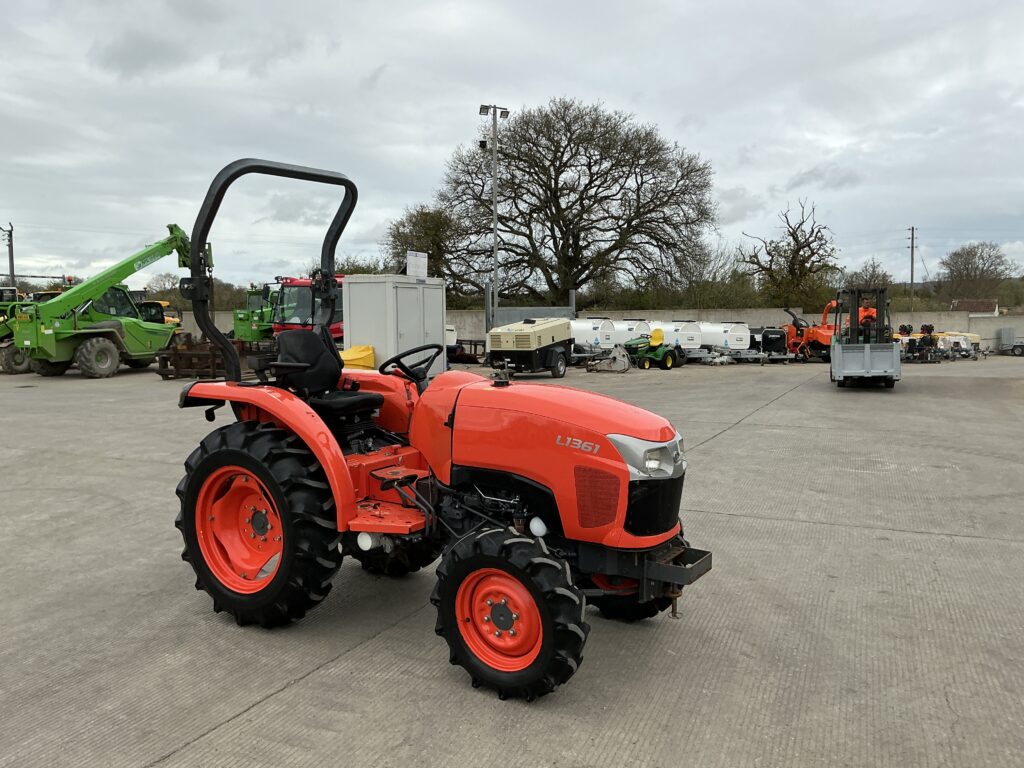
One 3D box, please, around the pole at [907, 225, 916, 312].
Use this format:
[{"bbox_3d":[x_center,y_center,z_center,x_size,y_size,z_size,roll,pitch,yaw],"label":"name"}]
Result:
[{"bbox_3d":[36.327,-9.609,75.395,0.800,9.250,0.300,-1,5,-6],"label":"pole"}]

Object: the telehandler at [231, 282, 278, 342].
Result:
[{"bbox_3d":[-7.850,-2.126,29.226,2.150,2.500,4.600,1,5,12],"label":"telehandler"}]

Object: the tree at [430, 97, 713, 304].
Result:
[{"bbox_3d":[4.112,-10.360,51.292,17.600,15.060,16.500,0,5,0],"label":"tree"}]

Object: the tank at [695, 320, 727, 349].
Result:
[{"bbox_3d":[7.037,-1.573,27.300,0.900,0.880,1.800,-2,5,-22],"label":"tank"}]

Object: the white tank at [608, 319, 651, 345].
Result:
[{"bbox_3d":[3.327,-1.506,25.400,1.750,0.880,0.900,4,7,44],"label":"white tank"}]

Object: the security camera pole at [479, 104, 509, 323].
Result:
[{"bbox_3d":[-0.521,-4.915,27.358,1.100,8.390,0.400,-3,5,-27],"label":"security camera pole"}]

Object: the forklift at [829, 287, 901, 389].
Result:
[{"bbox_3d":[7.820,-1.015,18.482,1.300,2.160,3.200,2,5,20],"label":"forklift"}]

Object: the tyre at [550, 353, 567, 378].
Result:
[{"bbox_3d":[1.176,-0.474,20.950,0.190,0.620,0.620,3,6,33],"label":"tyre"}]

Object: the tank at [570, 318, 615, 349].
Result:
[{"bbox_3d":[2.290,-1.482,24.800,1.500,0.840,1.100,3,6,35],"label":"tank"}]

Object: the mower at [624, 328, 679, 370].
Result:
[{"bbox_3d":[3.747,-0.982,23.600,1.100,1.170,1.800,4,6,37],"label":"mower"}]

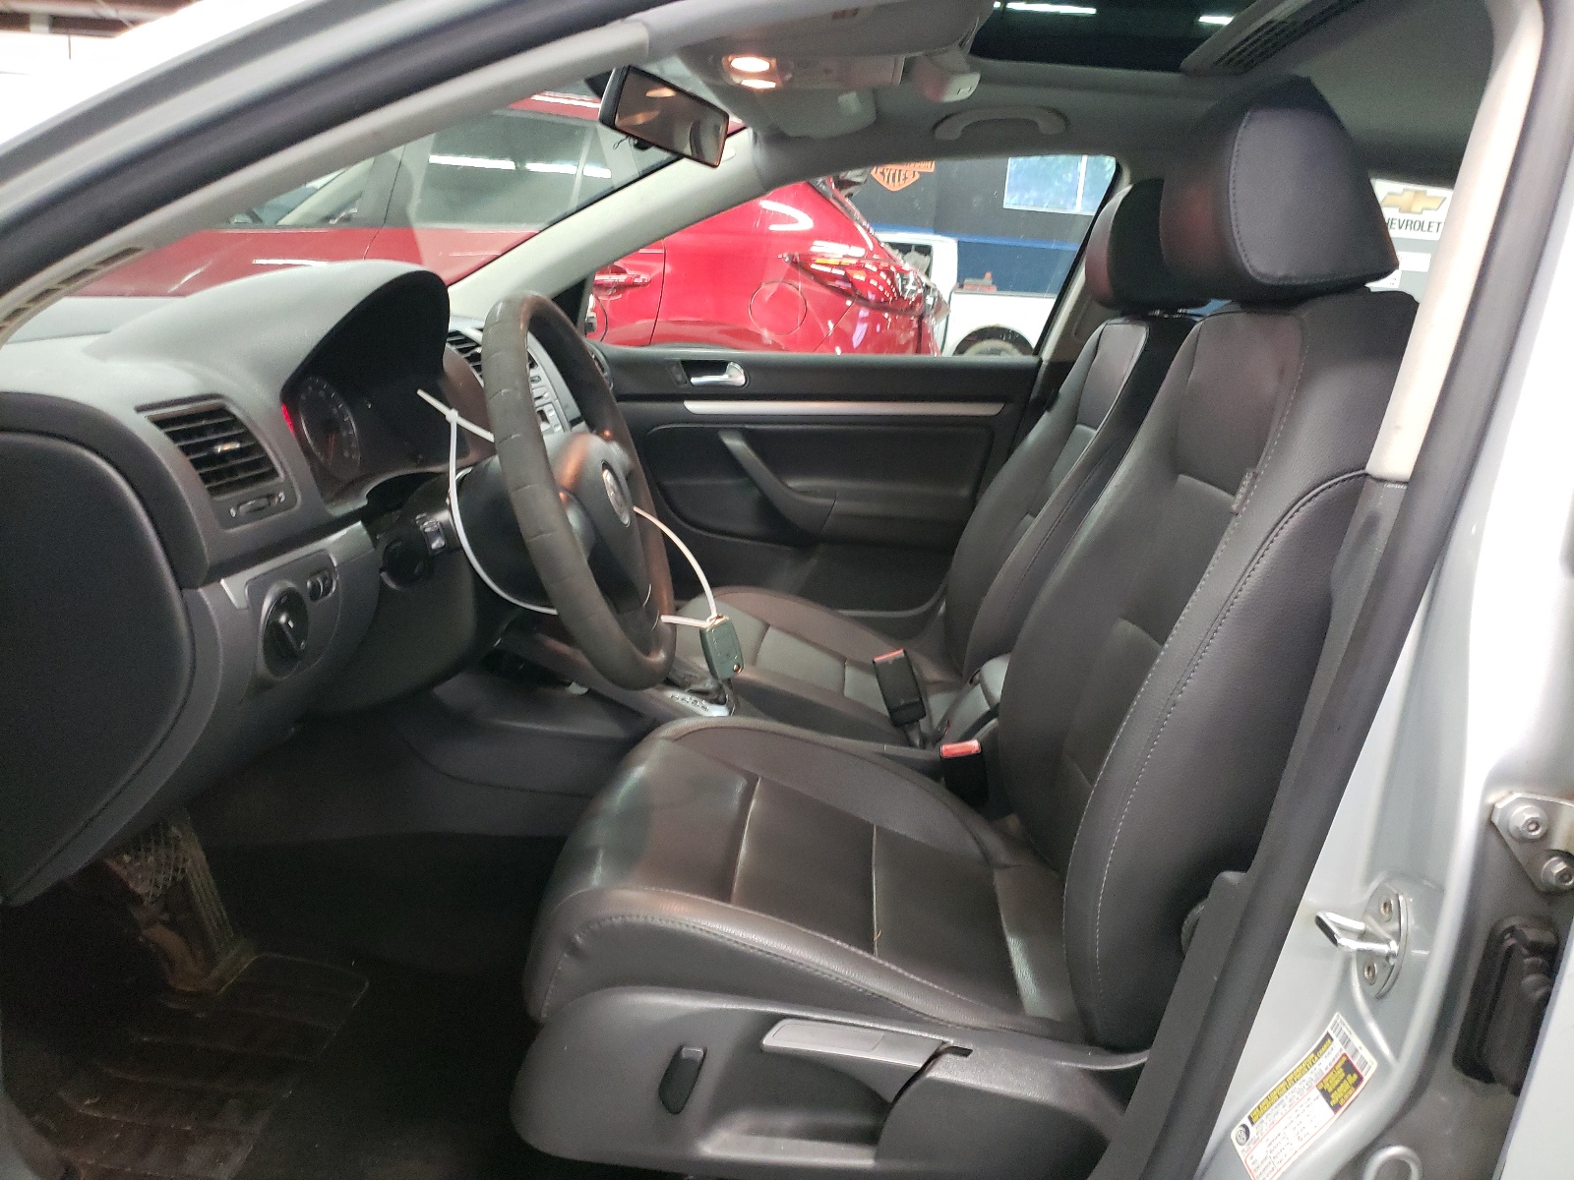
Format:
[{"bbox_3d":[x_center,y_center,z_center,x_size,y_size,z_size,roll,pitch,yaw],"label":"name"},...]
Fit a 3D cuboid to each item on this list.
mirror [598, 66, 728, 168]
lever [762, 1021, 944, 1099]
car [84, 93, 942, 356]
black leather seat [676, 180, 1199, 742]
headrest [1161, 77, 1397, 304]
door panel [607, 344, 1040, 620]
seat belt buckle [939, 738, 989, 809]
[{"bbox_3d":[-0.148,-0.559,1.401,0.045,0.070,0.245,22,18,21],"label":"mirror"},{"bbox_3d":[0.051,0.367,0.940,0.142,0.053,0.030,5,13,3],"label":"lever"},{"bbox_3d":[-1.695,-1.154,4.938,4.500,1.660,1.860,5,13,3],"label":"car"},{"bbox_3d":[0.187,-0.119,1.842,0.780,1.050,0.520,5,13,3],"label":"black leather seat"},{"bbox_3d":[0.420,-0.334,1.027,0.135,0.175,0.265,5,13,3],"label":"headrest"},{"bbox_3d":[0.008,-0.203,2.161,0.880,0.520,0.110,3,13,3],"label":"door panel"},{"bbox_3d":[0.216,0.226,1.416,0.055,0.095,0.028,-3,12,4],"label":"seat belt buckle"}]

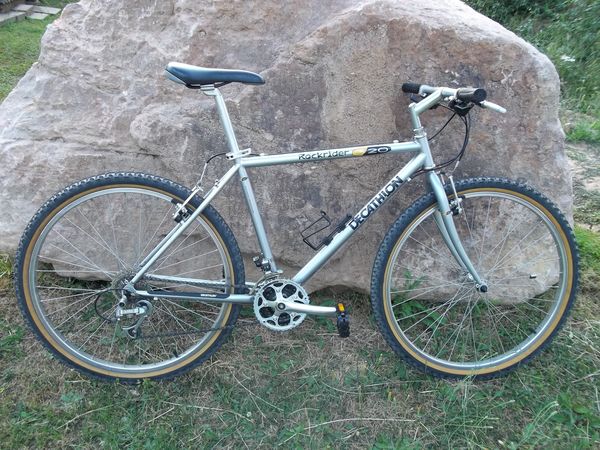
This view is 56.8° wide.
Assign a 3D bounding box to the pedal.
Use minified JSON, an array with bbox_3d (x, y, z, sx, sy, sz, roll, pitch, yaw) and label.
[{"bbox_3d":[0.118,0.268,1.580,0.037,0.080,0.095,0,14,-4],"label":"pedal"}]

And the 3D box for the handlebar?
[{"bbox_3d":[0.418,-0.356,1.588,0.115,0.090,0.580,-1,14,-8],"label":"handlebar"}]

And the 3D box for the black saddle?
[{"bbox_3d":[-0.233,-0.409,1.528,0.275,0.072,0.155,0,14,-4],"label":"black saddle"}]

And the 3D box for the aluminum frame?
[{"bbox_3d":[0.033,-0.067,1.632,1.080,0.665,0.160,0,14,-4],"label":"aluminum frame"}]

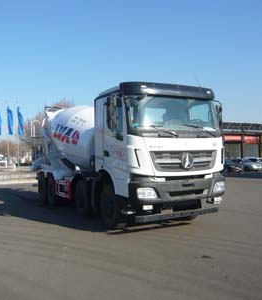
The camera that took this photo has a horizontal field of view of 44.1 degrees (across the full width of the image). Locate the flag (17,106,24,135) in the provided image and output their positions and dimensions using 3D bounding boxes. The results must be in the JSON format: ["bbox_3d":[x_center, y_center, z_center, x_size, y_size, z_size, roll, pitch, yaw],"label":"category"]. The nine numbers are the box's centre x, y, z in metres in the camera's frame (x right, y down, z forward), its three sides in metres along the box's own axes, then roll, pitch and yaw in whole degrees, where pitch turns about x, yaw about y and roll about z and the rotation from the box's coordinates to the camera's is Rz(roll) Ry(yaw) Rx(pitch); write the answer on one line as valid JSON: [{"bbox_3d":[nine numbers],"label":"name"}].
[{"bbox_3d":[-16.704,-4.358,49.036,0.850,4.472,0.400,-1,-2,-18],"label":"flag"}]

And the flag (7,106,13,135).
[{"bbox_3d":[-17.987,-4.351,48.370,0.850,4.306,0.400,-1,-2,-18],"label":"flag"}]

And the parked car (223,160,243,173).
[{"bbox_3d":[10.034,1.732,35.672,1.760,1.470,4.400,-1,-3,-30],"label":"parked car"}]

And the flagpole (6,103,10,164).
[{"bbox_3d":[-18.318,-1.653,48.195,0.160,10.760,0.160,-1,-2,-27],"label":"flagpole"}]

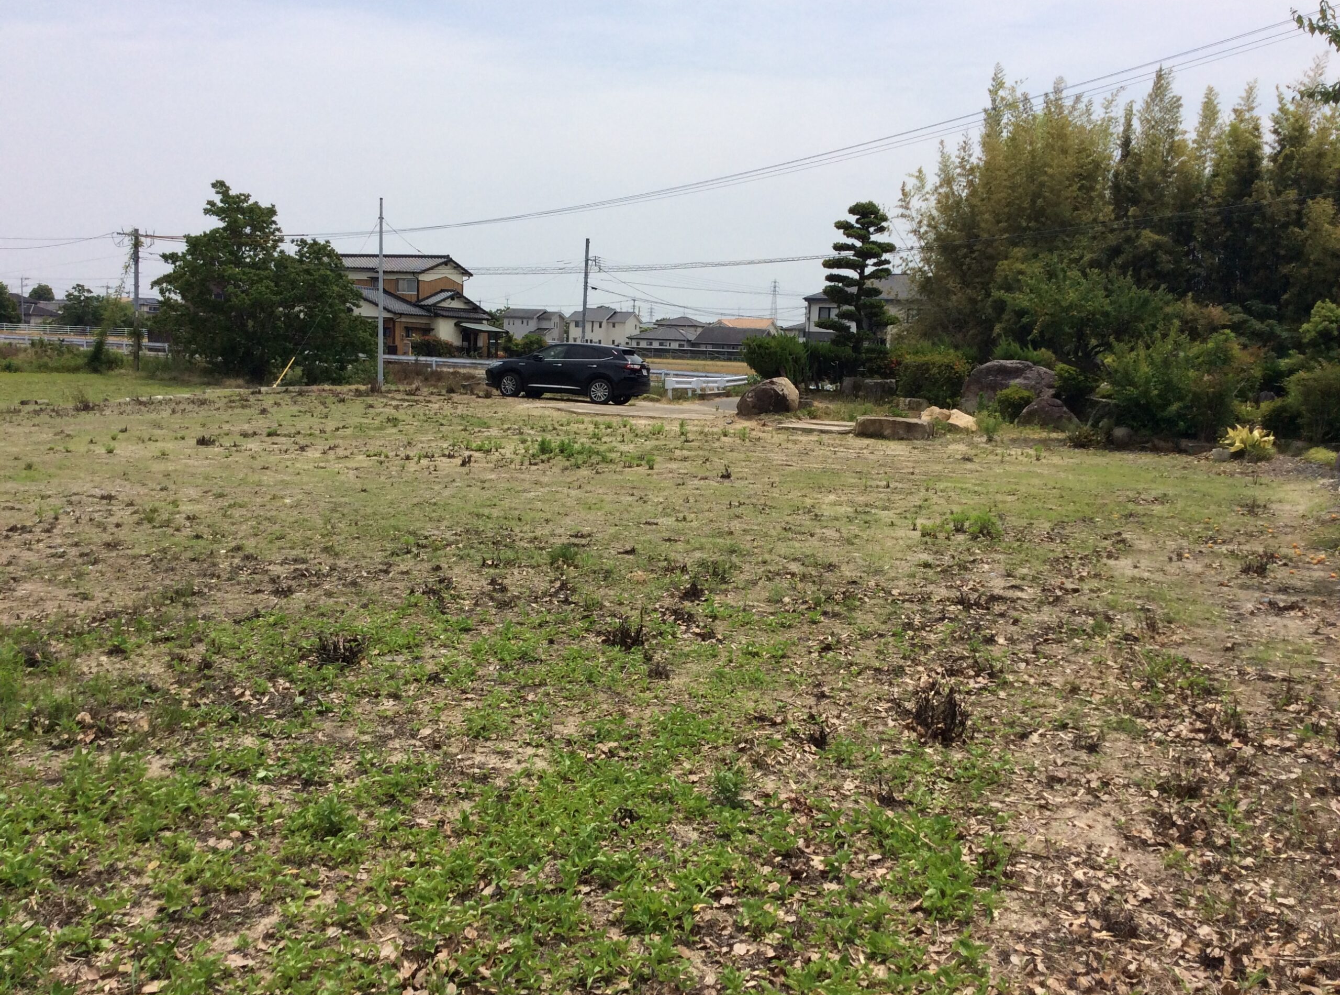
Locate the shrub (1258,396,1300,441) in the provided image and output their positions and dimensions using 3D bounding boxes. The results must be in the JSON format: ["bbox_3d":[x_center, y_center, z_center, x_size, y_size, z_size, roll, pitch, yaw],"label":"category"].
[{"bbox_3d":[11.731,-1.520,23.791,0.760,0.795,0.720,5,8,26],"label":"shrub"}]

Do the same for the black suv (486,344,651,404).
[{"bbox_3d":[-2.830,-3.550,35.050,4.720,1.680,1.840,5,7,18],"label":"black suv"}]

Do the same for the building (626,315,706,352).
[{"bbox_3d":[-0.632,-27.876,213.193,12.000,6.617,10.000,4,7,17],"label":"building"}]

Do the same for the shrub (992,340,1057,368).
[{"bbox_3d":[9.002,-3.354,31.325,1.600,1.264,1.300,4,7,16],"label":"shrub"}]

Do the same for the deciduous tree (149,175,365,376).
[{"bbox_3d":[-13.883,-7.340,42.000,7.300,6.825,6.500,0,7,-18],"label":"deciduous tree"}]

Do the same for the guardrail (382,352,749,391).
[{"bbox_3d":[-4.971,-5.233,51.747,18.000,0.850,0.350,5,8,28],"label":"guardrail"}]

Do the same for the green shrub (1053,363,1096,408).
[{"bbox_3d":[9.160,-2.441,28.000,0.980,1.220,0.950,3,7,11],"label":"green shrub"}]

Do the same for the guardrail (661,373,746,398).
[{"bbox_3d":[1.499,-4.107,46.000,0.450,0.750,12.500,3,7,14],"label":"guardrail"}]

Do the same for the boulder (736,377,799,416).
[{"bbox_3d":[2.422,-2.499,30.600,1.500,0.980,1.150,3,7,11],"label":"boulder"}]

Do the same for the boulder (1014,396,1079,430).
[{"bbox_3d":[7.972,-1.774,26.200,1.350,0.780,0.950,3,7,14],"label":"boulder"}]

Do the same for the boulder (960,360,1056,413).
[{"bbox_3d":[9.255,-3.032,33.800,2.650,1.459,1.800,4,7,15],"label":"boulder"}]

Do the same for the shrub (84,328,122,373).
[{"bbox_3d":[-27.309,-7.085,59.581,1.650,2.084,1.600,-2,8,-24],"label":"shrub"}]

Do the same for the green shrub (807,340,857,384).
[{"bbox_3d":[5.522,-4.586,42.500,1.800,1.600,1.600,2,7,0],"label":"green shrub"}]

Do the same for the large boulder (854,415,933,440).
[{"bbox_3d":[4.194,-1.301,23.214,1.380,0.380,0.600,4,7,20],"label":"large boulder"}]

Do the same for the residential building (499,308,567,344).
[{"bbox_3d":[-23.209,-28.406,210.106,9.500,7.313,7.200,3,7,14],"label":"residential building"}]

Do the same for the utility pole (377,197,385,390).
[{"bbox_3d":[-9.068,-6.428,38.800,0.150,6.026,0.150,2,7,0],"label":"utility pole"}]

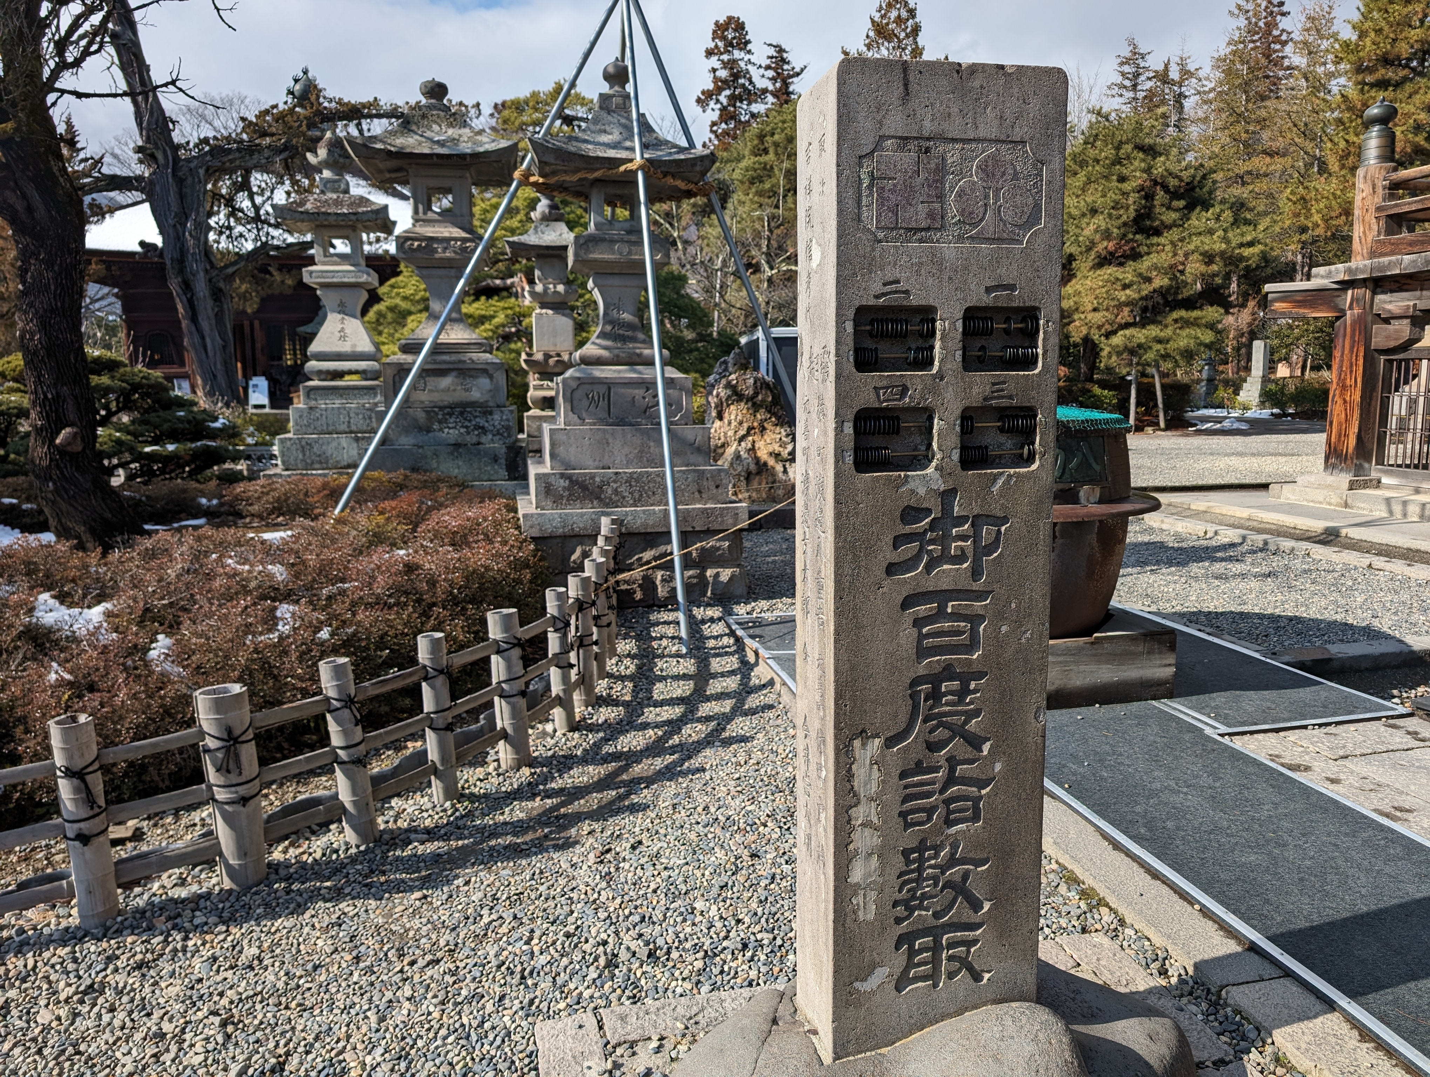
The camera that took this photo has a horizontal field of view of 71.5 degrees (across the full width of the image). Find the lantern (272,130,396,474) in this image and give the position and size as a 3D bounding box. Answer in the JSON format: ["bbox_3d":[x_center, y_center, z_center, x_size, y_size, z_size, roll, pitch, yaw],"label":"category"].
[{"bbox_3d":[-3.367,-2.118,8.967,1.100,2.972,1.100,-2,9,-13],"label":"lantern"}]

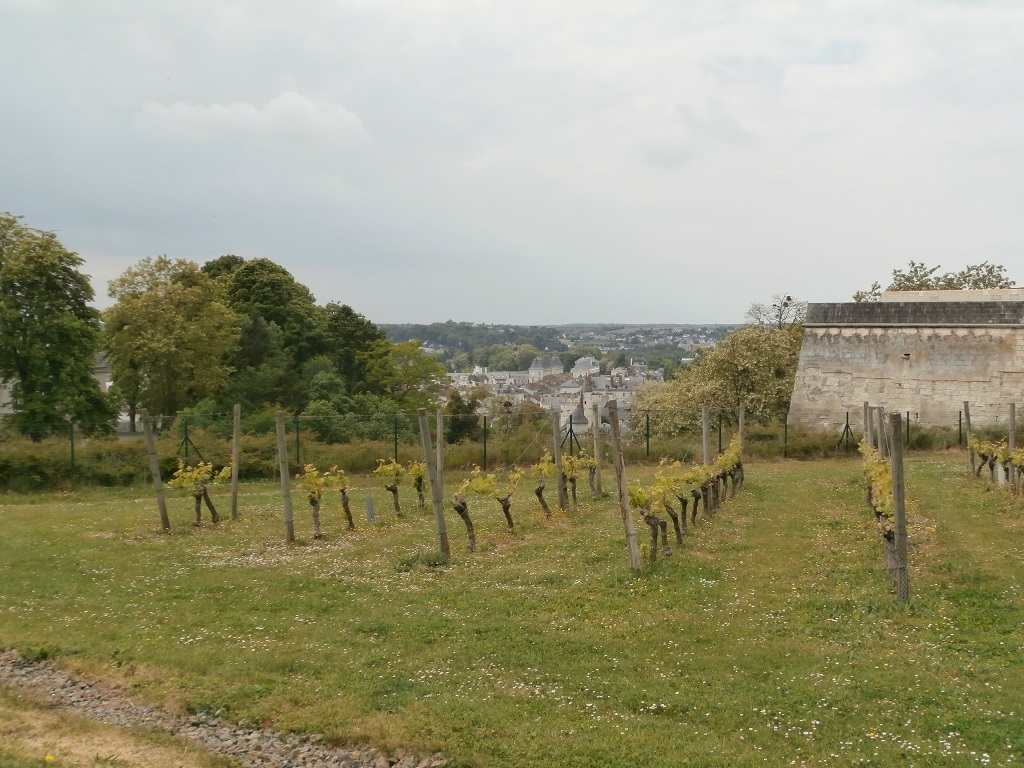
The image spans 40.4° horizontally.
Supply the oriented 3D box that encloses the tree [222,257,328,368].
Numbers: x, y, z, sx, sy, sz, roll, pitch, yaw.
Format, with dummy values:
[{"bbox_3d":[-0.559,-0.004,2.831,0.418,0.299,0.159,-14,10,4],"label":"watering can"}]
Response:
[{"bbox_3d":[-12.588,-2.289,74.000,5.640,9.000,5.470,0,2,0],"label":"tree"}]

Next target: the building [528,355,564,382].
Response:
[{"bbox_3d":[23.326,-9.128,940.000,14.000,21.000,20.000,2,3,44],"label":"building"}]

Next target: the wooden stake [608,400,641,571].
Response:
[{"bbox_3d":[1.043,0.956,12.909,0.085,1.618,0.085,-8,7,0],"label":"wooden stake"}]

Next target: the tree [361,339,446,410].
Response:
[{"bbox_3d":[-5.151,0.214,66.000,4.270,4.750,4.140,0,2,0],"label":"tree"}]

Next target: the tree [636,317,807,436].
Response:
[{"bbox_3d":[10.598,0.227,70.000,9.200,7.200,8.500,0,2,0],"label":"tree"}]

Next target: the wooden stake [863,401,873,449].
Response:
[{"bbox_3d":[6.866,1.096,26.834,0.083,1.519,0.083,-2,2,0],"label":"wooden stake"}]

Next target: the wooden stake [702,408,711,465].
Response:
[{"bbox_3d":[2.677,1.056,19.111,0.090,1.483,0.090,-2,2,0],"label":"wooden stake"}]

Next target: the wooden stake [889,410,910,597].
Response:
[{"bbox_3d":[3.057,0.983,10.953,0.088,1.520,0.088,-5,7,0],"label":"wooden stake"}]

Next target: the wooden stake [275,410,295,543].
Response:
[{"bbox_3d":[-2.502,1.036,15.415,0.087,1.484,0.087,-4,8,0],"label":"wooden stake"}]

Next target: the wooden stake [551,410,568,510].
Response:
[{"bbox_3d":[0.681,1.083,19.922,0.092,1.471,0.092,-5,2,0],"label":"wooden stake"}]

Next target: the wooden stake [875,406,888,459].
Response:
[{"bbox_3d":[4.319,1.019,16.168,0.085,1.497,0.085,-3,2,0],"label":"wooden stake"}]

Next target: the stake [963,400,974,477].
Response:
[{"bbox_3d":[9.823,1.160,29.774,0.092,1.586,0.092,-7,2,0],"label":"stake"}]

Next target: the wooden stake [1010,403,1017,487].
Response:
[{"bbox_3d":[8.907,1.113,24.738,0.088,1.535,0.088,-1,2,0],"label":"wooden stake"}]

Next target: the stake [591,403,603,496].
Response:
[{"bbox_3d":[1.394,1.090,22.724,0.085,1.529,0.085,-2,2,0],"label":"stake"}]

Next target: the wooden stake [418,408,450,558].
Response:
[{"bbox_3d":[-0.768,0.991,13.786,0.088,1.512,0.088,-9,5,0],"label":"wooden stake"}]

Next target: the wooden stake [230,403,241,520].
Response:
[{"bbox_3d":[-3.611,1.029,18.224,0.080,1.522,0.080,2,0,0],"label":"wooden stake"}]

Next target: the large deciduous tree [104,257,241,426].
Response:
[{"bbox_3d":[-15.140,-1.672,62.000,6.060,8.030,5.880,0,2,0],"label":"large deciduous tree"}]

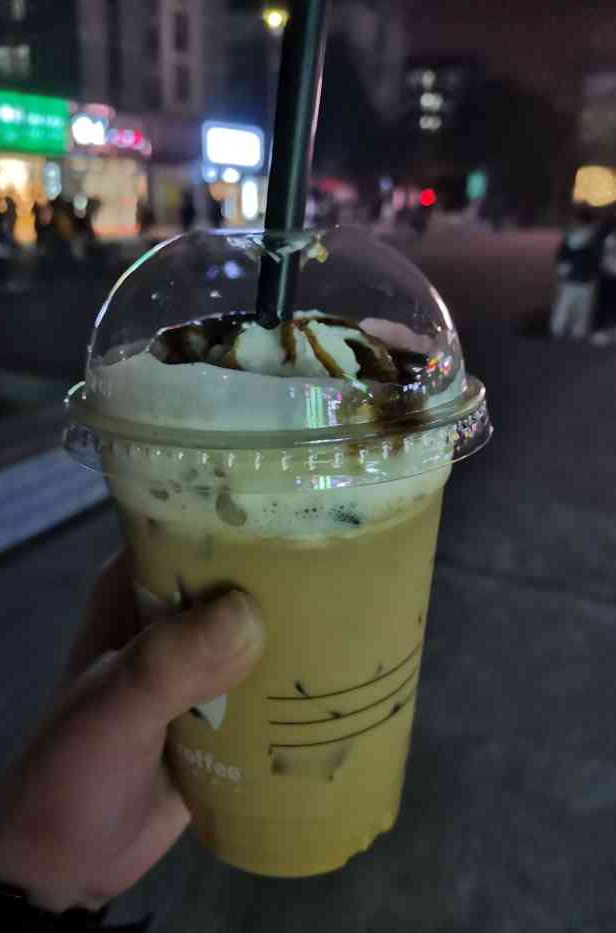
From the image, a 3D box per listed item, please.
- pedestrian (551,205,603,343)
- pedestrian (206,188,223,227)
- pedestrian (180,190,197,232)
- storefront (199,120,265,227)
[{"bbox_3d":[3.294,-2.366,8.622,0.480,1.600,0.340,10,22,19],"label":"pedestrian"},{"bbox_3d":[-4.089,-11.238,30.551,0.500,1.680,0.360,-7,23,-22],"label":"pedestrian"},{"bbox_3d":[-4.939,-10.540,28.824,0.500,1.680,0.360,-5,22,-16],"label":"pedestrian"},{"bbox_3d":[-3.586,-13.850,33.590,1.000,4.600,3.600,19,27,38],"label":"storefront"}]

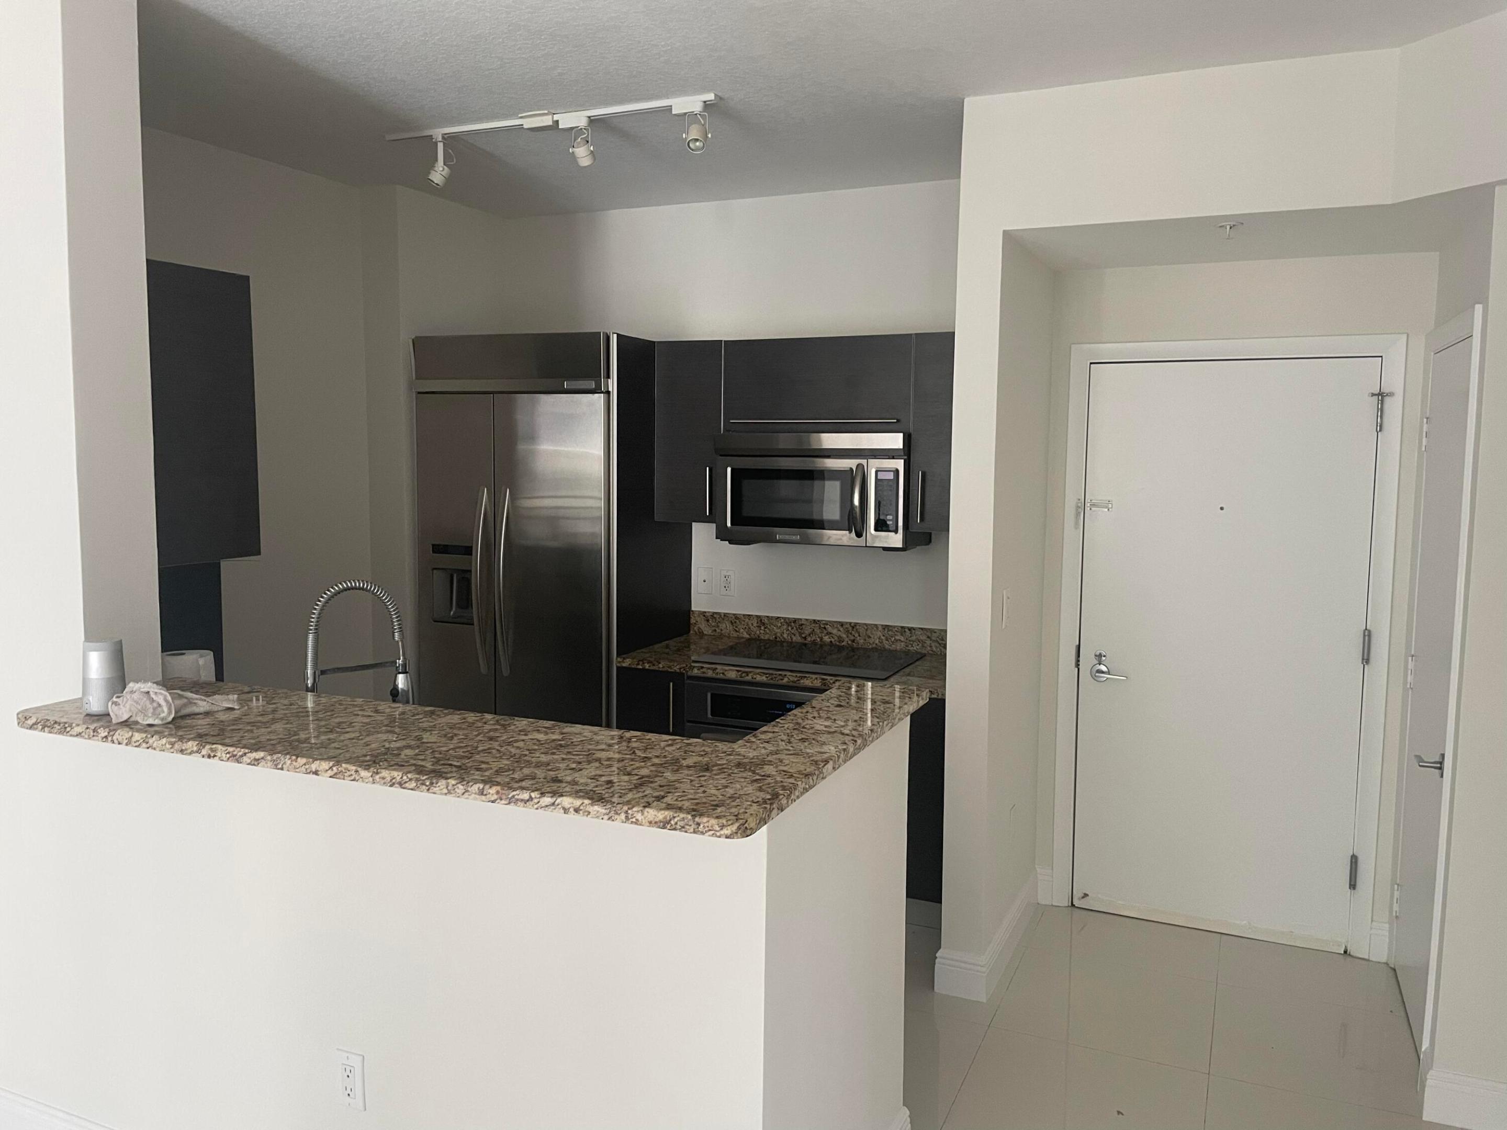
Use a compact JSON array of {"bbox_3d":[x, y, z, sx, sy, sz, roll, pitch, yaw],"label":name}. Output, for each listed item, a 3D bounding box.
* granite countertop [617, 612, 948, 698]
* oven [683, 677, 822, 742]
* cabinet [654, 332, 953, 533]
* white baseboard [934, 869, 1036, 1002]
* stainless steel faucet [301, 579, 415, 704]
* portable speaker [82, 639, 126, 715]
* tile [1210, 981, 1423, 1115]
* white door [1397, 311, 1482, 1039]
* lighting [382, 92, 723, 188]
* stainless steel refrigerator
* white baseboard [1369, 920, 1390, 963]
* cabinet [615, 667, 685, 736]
[{"bbox_3d":[0.211,0.326,4.313,1.355,0.141,0.675,3,5,24],"label":"granite countertop"},{"bbox_3d":[0.197,0.768,4.309,0.755,0.710,0.600,3,5,24],"label":"oven"},{"bbox_3d":[0.293,-0.509,4.391,1.367,0.713,0.345,3,5,24],"label":"cabinet"},{"bbox_3d":[0.821,1.250,3.919,0.165,0.130,0.875,3,5,24],"label":"white baseboard"},{"bbox_3d":[-1.003,0.249,2.869,0.075,0.430,0.290,5,7,42],"label":"stainless steel faucet"},{"bbox_3d":[-1.419,0.246,2.466,0.083,0.152,0.083,-2,6,-30],"label":"portable speaker"},{"bbox_3d":[1.617,1.389,3.270,0.532,0.012,0.616,3,5,24],"label":"tile"},{"bbox_3d":[1.985,0.352,3.302,0.055,2.058,0.885,3,5,24],"label":"white door"},{"bbox_3d":[-0.676,-1.329,3.606,1.205,0.195,0.120,3,5,24],"label":"lighting"},{"bbox_3d":[-0.835,0.150,4.739,0.913,2.133,0.680,3,5,24],"label":"stainless steel refrigerator"},{"bbox_3d":[2.115,1.276,3.818,0.060,0.133,0.015,3,5,24],"label":"white baseboard"},{"bbox_3d":[-0.276,0.793,4.570,0.302,0.842,0.630,3,5,24],"label":"cabinet"}]

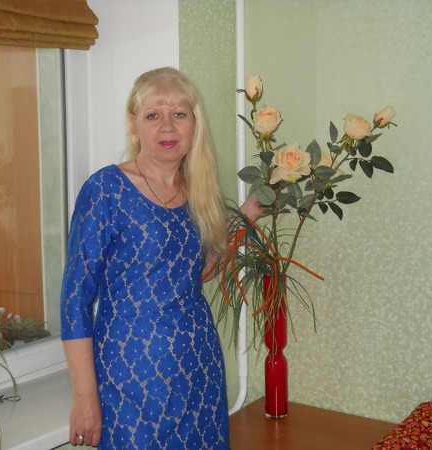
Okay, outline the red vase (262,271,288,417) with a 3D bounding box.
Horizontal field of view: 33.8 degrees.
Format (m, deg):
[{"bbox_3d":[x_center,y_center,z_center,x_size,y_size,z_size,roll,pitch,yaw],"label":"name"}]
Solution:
[{"bbox_3d":[0.163,0.328,1.926,0.062,0.381,0.062,0,4,5],"label":"red vase"}]

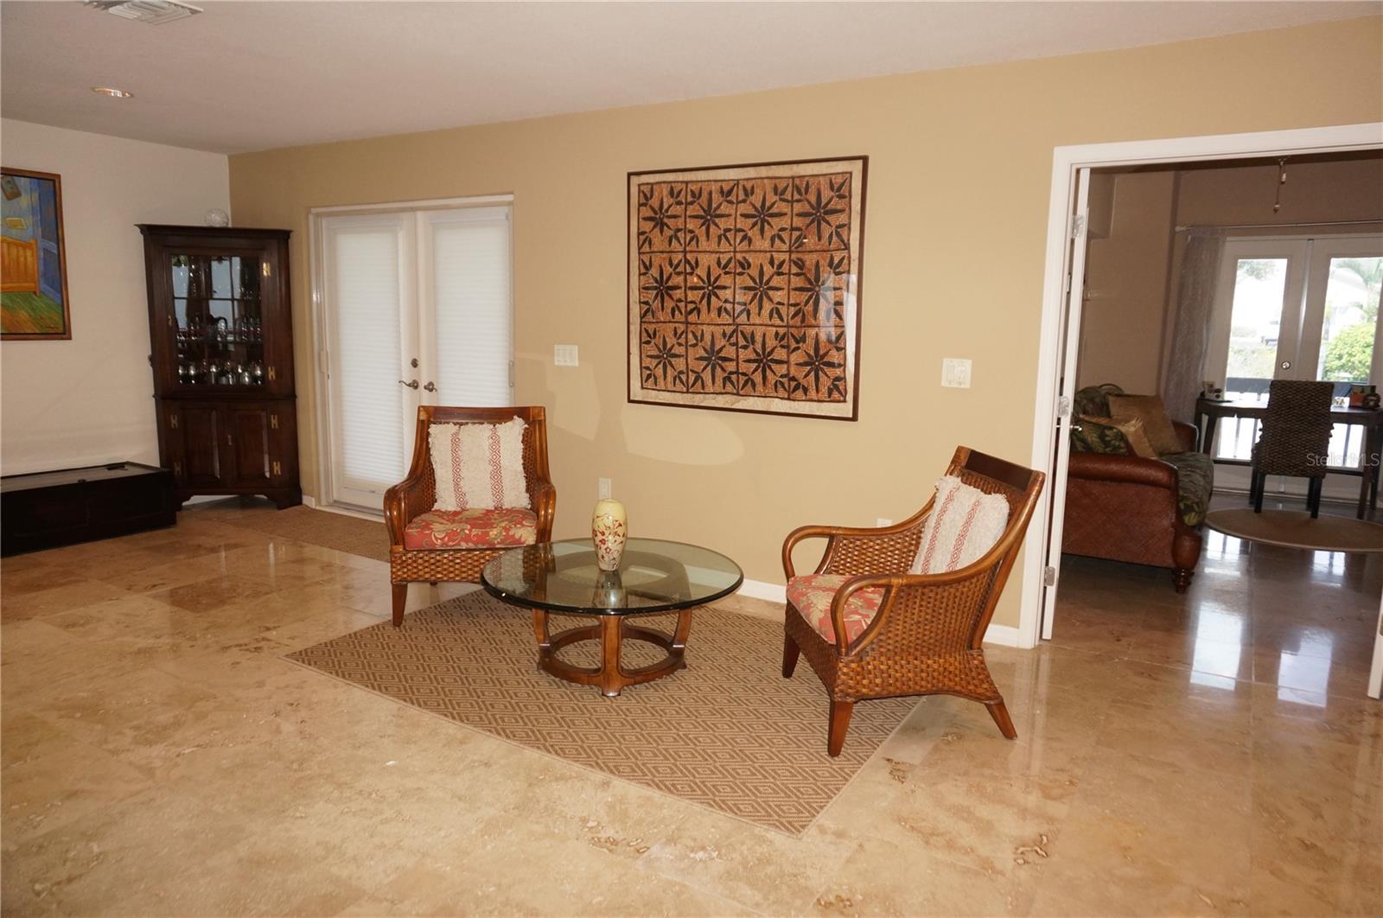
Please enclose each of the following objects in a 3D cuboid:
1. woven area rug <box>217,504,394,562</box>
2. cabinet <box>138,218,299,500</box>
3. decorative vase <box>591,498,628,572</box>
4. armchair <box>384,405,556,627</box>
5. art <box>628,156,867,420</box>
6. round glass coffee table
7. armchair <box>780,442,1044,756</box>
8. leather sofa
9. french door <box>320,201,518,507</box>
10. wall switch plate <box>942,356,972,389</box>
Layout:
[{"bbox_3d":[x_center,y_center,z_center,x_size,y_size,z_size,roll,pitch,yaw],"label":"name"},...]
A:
[{"bbox_3d":[-2.107,0.476,5.795,1.975,0.010,0.645,7,10,31],"label":"woven area rug"},{"bbox_3d":[-3.246,-0.624,6.500,0.950,1.920,0.540,-1,9,-13],"label":"cabinet"},{"bbox_3d":[-0.321,0.306,3.632,0.141,0.262,0.141,1,9,0],"label":"decorative vase"},{"bbox_3d":[-1.029,0.240,4.447,0.750,0.935,0.715,0,9,-8],"label":"armchair"},{"bbox_3d":[0.228,-0.827,4.519,1.297,1.187,0.036,7,10,31],"label":"art"},{"bbox_3d":[-0.310,0.641,3.674,1.030,0.410,1.030,1,9,0],"label":"round glass coffee table"},{"bbox_3d":[0.751,0.454,3.307,0.715,0.935,0.750,0,9,-7],"label":"armchair"},{"bbox_3d":[2.817,0.068,5.965,0.950,0.950,2.250,7,10,31],"label":"leather sofa"},{"bbox_3d":[-1.791,-0.575,5.919,1.860,2.060,0.120,7,10,31],"label":"french door"},{"bbox_3d":[1.158,-0.373,4.020,0.125,0.124,0.012,7,10,31],"label":"wall switch plate"}]

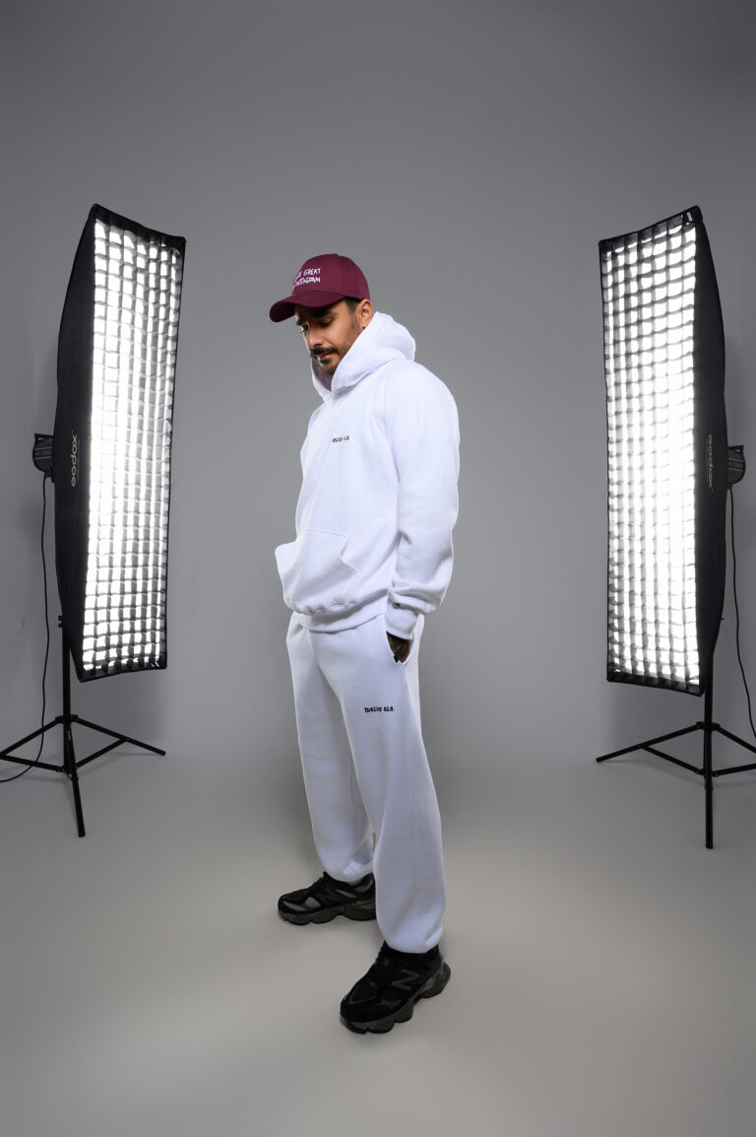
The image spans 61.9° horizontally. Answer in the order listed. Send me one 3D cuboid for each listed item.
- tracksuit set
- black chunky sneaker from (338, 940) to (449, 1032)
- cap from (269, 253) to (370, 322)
[{"bbox_3d":[-0.042,0.114,1.624,0.410,1.520,0.550,-1,2,-31],"label":"tracksuit set"},{"bbox_3d":[0.040,0.935,1.438,0.298,0.140,0.118,-1,2,-36],"label":"black chunky sneaker"},{"bbox_3d":[-0.148,-0.704,1.555,0.263,0.145,0.172,-14,9,-31],"label":"cap"}]

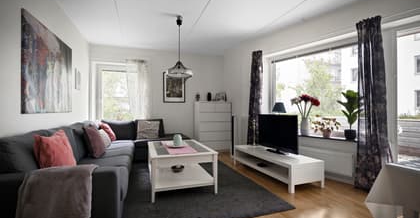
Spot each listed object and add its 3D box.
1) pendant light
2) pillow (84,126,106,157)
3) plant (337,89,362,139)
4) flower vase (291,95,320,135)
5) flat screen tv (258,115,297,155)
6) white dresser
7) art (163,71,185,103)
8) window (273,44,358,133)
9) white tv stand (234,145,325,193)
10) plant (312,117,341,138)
[{"bbox_3d":[-0.468,-0.953,2.895,0.385,1.000,0.385,1,-1,-20],"label":"pendant light"},{"bbox_3d":[-1.514,0.402,2.440,0.140,0.420,0.420,-20,2,-8],"label":"pillow"},{"bbox_3d":[2.044,0.073,2.717,0.330,0.720,0.350,1,-2,-39],"label":"plant"},{"bbox_3d":[1.619,0.101,3.170,0.330,0.680,0.420,1,-2,-39],"label":"flower vase"},{"bbox_3d":[1.058,0.387,2.993,0.200,0.590,0.910,1,-1,-20],"label":"flat screen tv"},{"bbox_3d":[0.063,0.455,4.885,0.820,1.240,0.480,1,-1,-20],"label":"white dresser"},{"bbox_3d":[-0.912,-0.557,4.749,0.550,0.780,0.030,1,-1,-20],"label":"art"},{"bbox_3d":[1.732,-0.282,3.231,0.100,1.430,1.540,1,-2,-39],"label":"window"},{"bbox_3d":[0.989,0.863,3.053,0.543,0.350,1.481,1,-1,-20],"label":"white tv stand"},{"bbox_3d":[1.830,0.272,2.926,0.330,0.330,0.370,1,-2,-39],"label":"plant"}]

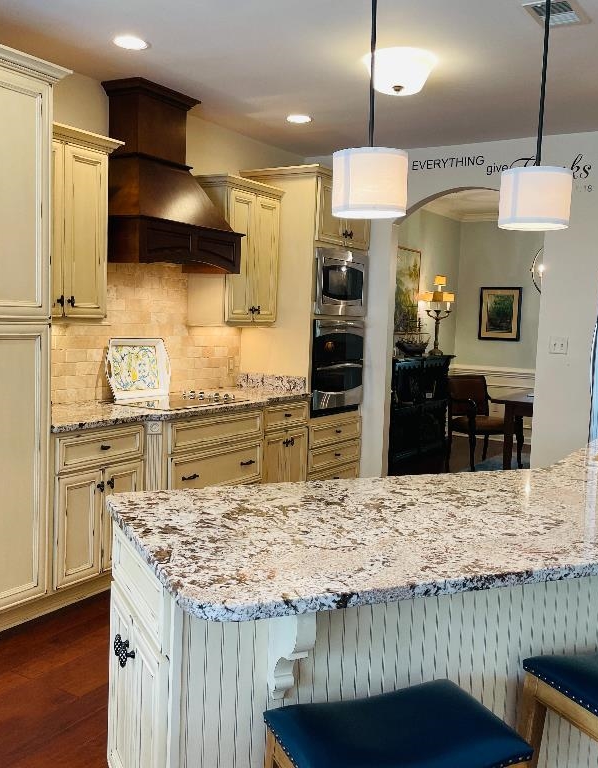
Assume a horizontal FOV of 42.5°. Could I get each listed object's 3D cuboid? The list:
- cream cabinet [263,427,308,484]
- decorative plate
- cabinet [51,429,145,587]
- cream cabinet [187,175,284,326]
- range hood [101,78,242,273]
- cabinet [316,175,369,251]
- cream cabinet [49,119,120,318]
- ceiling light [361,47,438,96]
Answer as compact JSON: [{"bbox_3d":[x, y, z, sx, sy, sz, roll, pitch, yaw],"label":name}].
[{"bbox_3d":[-0.345,0.570,5.496,0.600,0.585,0.585,5,6,31],"label":"cream cabinet"},{"bbox_3d":[-0.959,-0.090,4.589,0.050,0.354,0.500,-7,-1,32],"label":"decorative plate"},{"bbox_3d":[-1.249,0.573,4.010,0.600,0.815,0.610,5,6,31],"label":"cabinet"},{"bbox_3d":[-0.438,-0.884,5.348,0.380,0.970,0.700,5,6,31],"label":"cream cabinet"},{"bbox_3d":[-0.790,-1.223,4.620,0.485,1.048,0.970,5,6,31],"label":"range hood"},{"bbox_3d":[0.094,-1.290,5.953,0.600,0.465,0.830,5,6,31],"label":"cabinet"},{"bbox_3d":[-1.288,-0.800,3.962,0.380,0.965,0.655,5,6,31],"label":"cream cabinet"},{"bbox_3d":[0.506,-1.569,3.927,0.370,0.170,0.370,2,5,0],"label":"ceiling light"}]

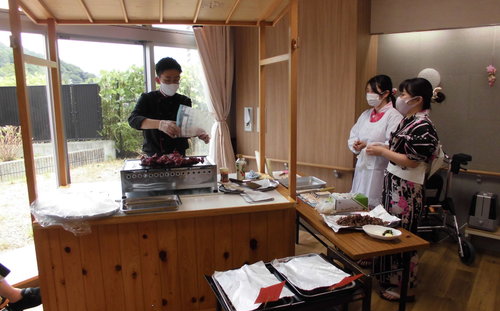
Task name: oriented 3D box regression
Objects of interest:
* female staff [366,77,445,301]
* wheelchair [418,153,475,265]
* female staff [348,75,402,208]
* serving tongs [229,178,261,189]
[{"bbox_3d":[1.113,0.246,2.718,0.500,1.570,0.470,0,9,3],"label":"female staff"},{"bbox_3d":[1.595,0.446,3.410,0.580,0.940,0.670,-1,9,-4],"label":"wheelchair"},{"bbox_3d":[1.092,0.134,3.247,0.420,1.620,0.500,-4,10,-20],"label":"female staff"},{"bbox_3d":[-0.035,0.221,2.973,0.319,0.035,0.080,13,15,32],"label":"serving tongs"}]

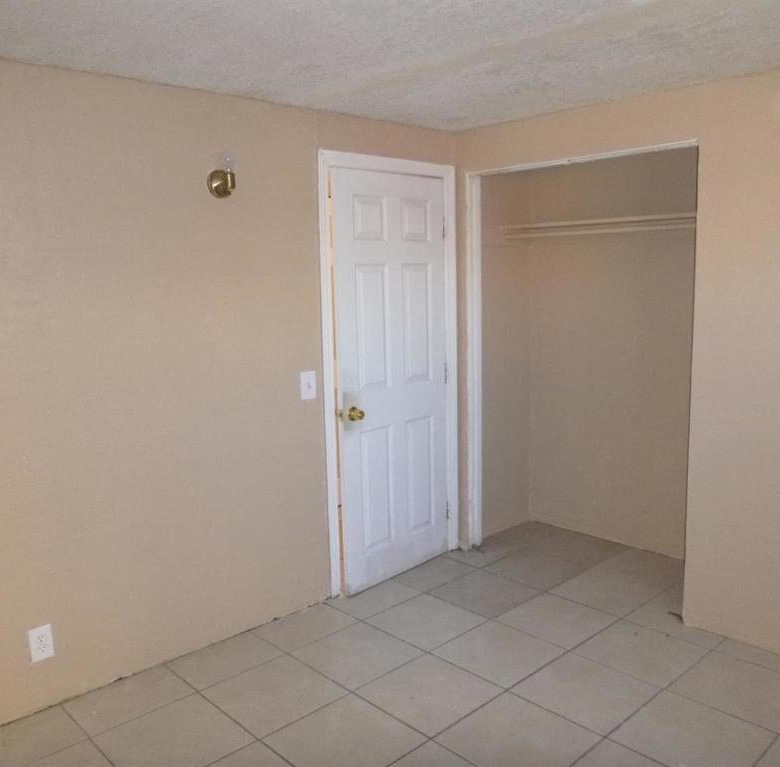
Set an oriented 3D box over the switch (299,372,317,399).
[{"bbox_3d":[-0.363,0.010,3.345,0.073,0.118,0.014,-9,11,-43],"label":"switch"}]

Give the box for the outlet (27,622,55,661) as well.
[{"bbox_3d":[-1.232,0.923,2.619,0.073,0.117,0.010,-9,11,-43],"label":"outlet"}]

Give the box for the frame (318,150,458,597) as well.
[{"bbox_3d":[0.001,-0.057,3.758,0.915,2.087,0.120,-9,11,-43],"label":"frame"}]

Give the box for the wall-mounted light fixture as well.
[{"bbox_3d":[-0.643,-0.823,2.913,0.110,0.172,0.115,-9,11,-43],"label":"wall-mounted light fixture"}]

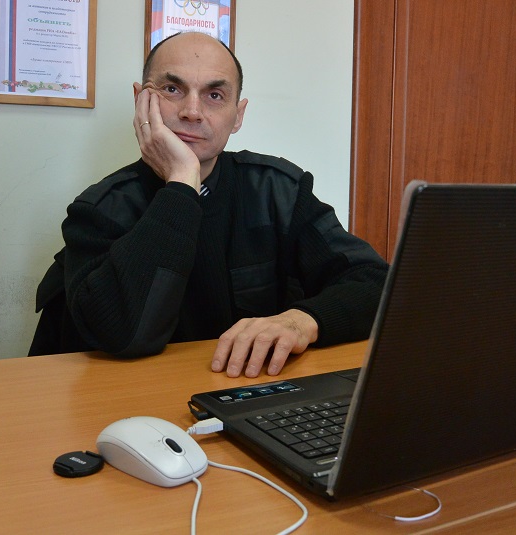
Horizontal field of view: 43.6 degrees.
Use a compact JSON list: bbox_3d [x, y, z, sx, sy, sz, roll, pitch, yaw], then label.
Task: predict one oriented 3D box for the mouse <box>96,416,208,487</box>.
[{"bbox_3d":[-0.096,0.155,0.582,0.113,0.038,0.062,7,10,41],"label":"mouse"}]

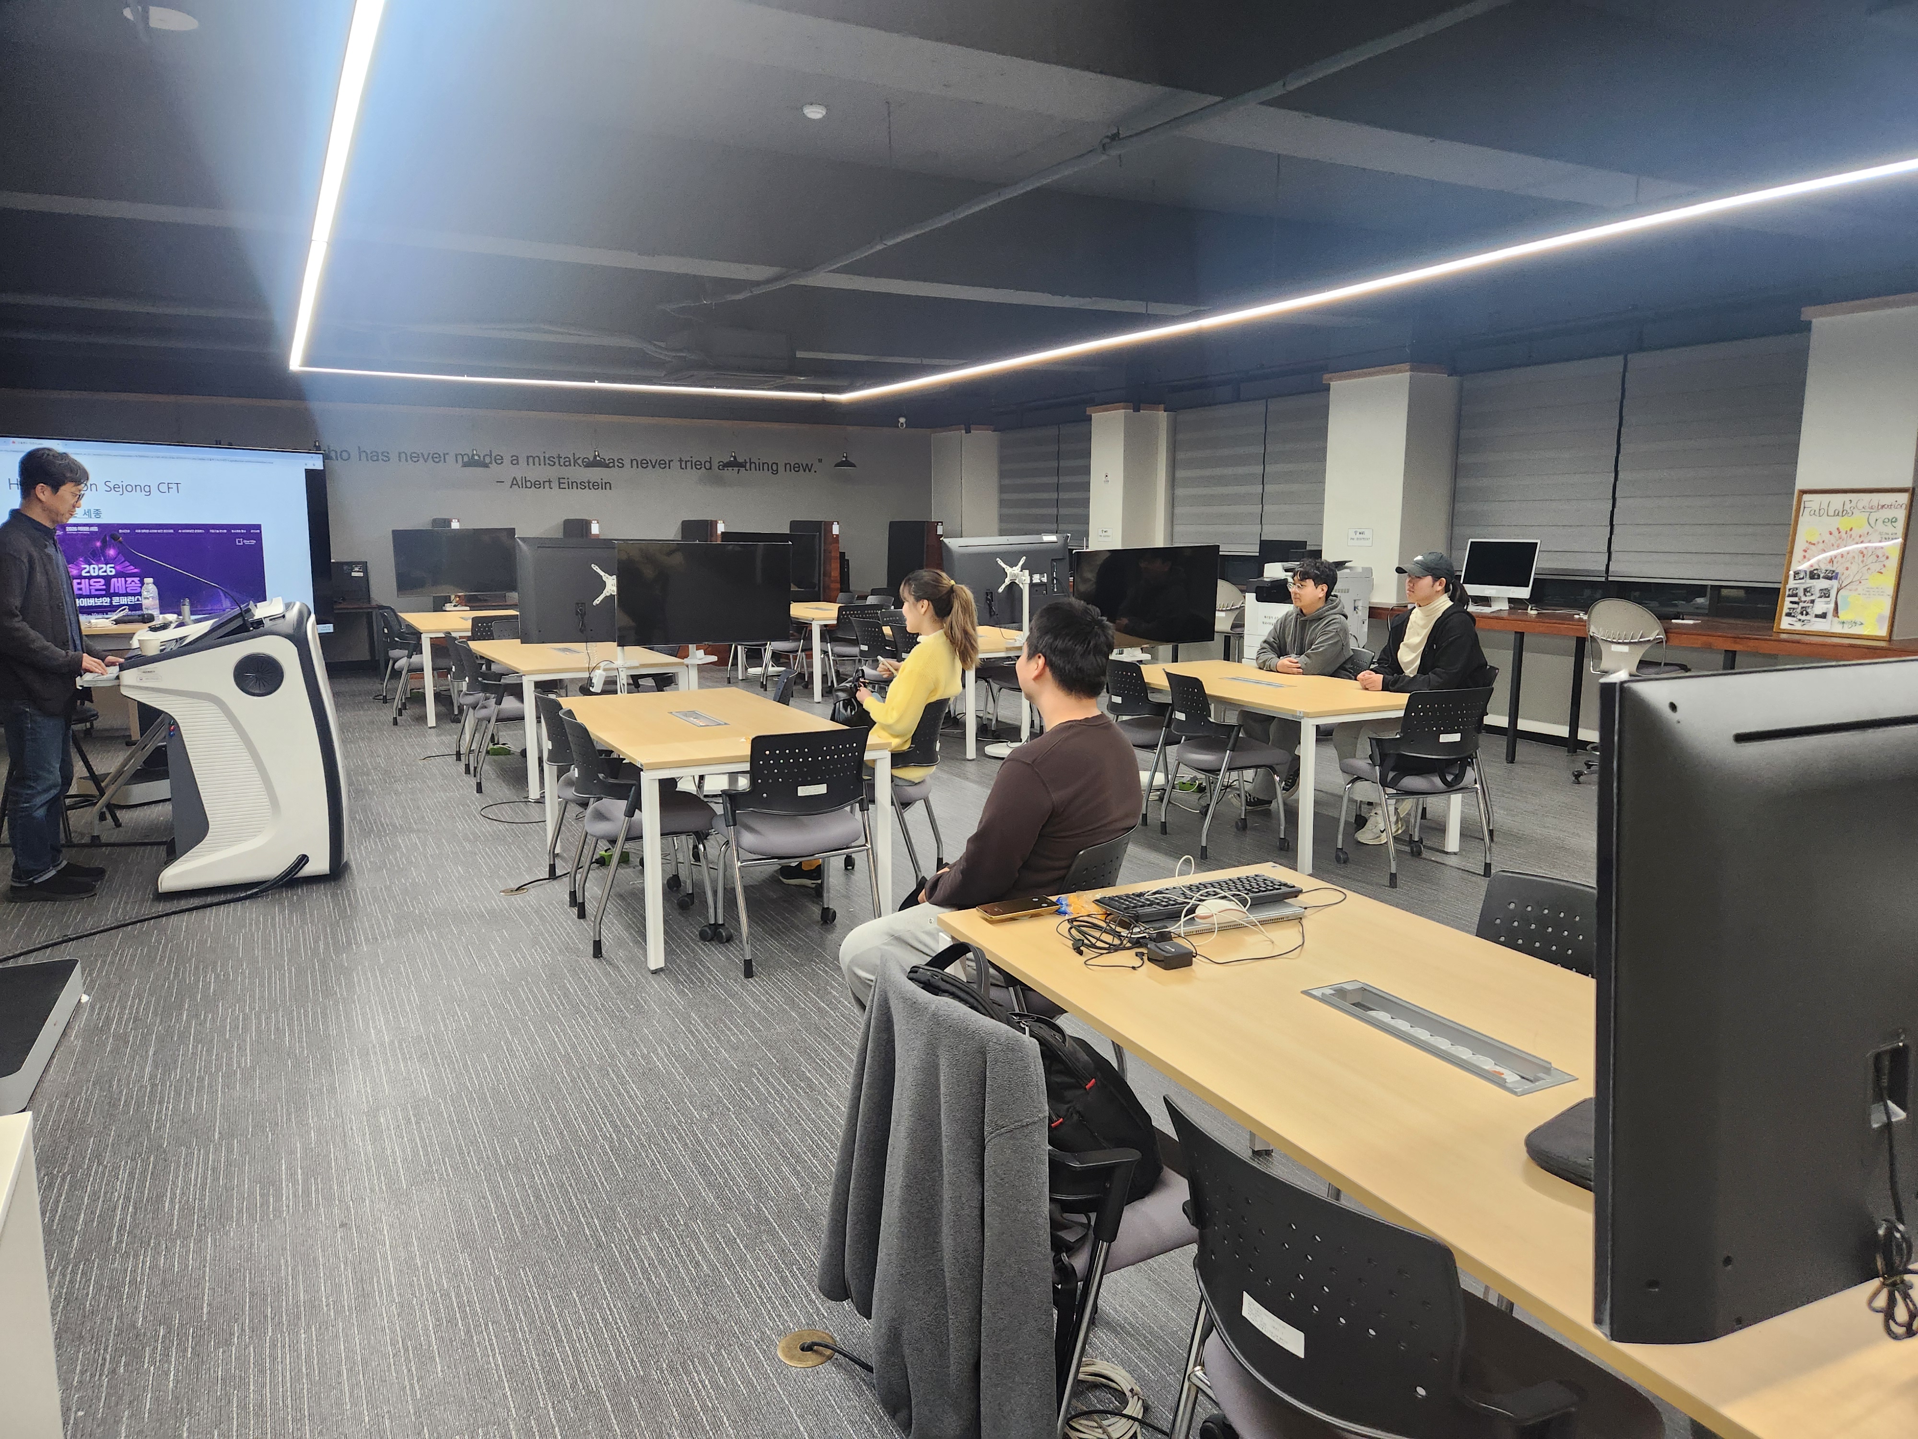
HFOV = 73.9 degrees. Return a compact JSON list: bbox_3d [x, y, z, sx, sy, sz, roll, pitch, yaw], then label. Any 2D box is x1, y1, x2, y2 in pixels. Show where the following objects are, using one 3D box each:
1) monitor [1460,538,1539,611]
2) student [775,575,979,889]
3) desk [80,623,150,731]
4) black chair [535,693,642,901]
[{"bbox_3d":[3.603,-0.960,8.553,0.180,0.470,0.570,-4,10,-27],"label":"monitor"},{"bbox_3d":[-0.355,0.040,5.372,0.790,1.340,0.460,1,9,6],"label":"student"},{"bbox_3d":[-6.209,-0.293,9.223,1.500,0.760,0.600,-5,10,-27],"label":"desk"},{"bbox_3d":[-1.470,0.306,5.361,0.550,0.810,0.530,-5,10,-28],"label":"black chair"}]

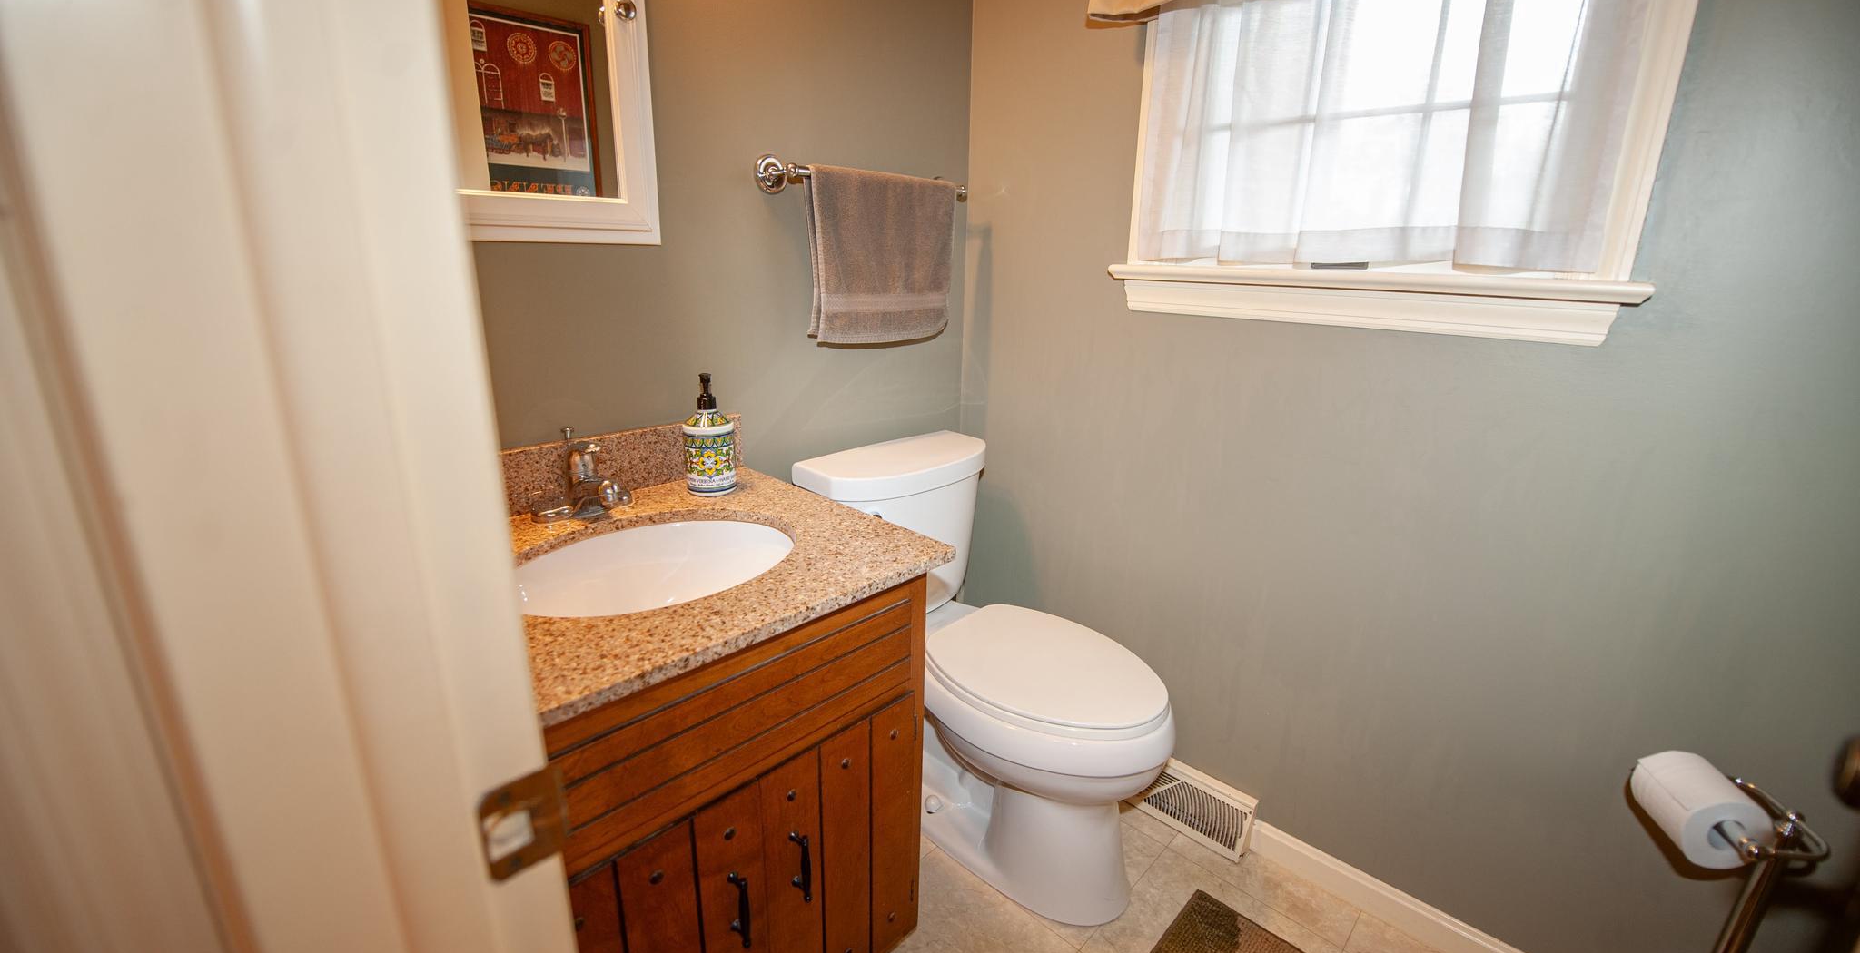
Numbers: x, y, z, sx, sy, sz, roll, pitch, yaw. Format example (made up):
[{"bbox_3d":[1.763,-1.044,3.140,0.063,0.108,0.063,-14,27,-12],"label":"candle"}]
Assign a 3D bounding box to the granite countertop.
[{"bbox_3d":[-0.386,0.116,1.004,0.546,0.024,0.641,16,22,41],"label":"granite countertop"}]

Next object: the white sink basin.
[{"bbox_3d":[-0.391,0.181,1.029,0.374,0.154,0.428,16,22,41],"label":"white sink basin"}]

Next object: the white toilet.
[{"bbox_3d":[0.145,0.383,1.504,0.730,0.782,0.444,16,22,41],"label":"white toilet"}]

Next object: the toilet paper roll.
[{"bbox_3d":[0.975,0.420,0.916,0.092,0.092,0.101,6,17,16],"label":"toilet paper roll"}]

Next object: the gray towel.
[{"bbox_3d":[-0.084,-0.439,1.473,0.063,0.326,0.391,16,22,41],"label":"gray towel"}]

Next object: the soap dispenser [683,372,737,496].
[{"bbox_3d":[-0.385,-0.081,1.265,0.080,0.207,0.082,-4,17,-17],"label":"soap dispenser"}]

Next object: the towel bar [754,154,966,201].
[{"bbox_3d":[-0.106,-0.584,1.444,0.086,0.068,0.517,16,22,41],"label":"towel bar"}]

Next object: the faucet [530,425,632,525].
[{"bbox_3d":[-0.509,0.002,1.097,0.141,0.138,0.159,16,22,41],"label":"faucet"}]

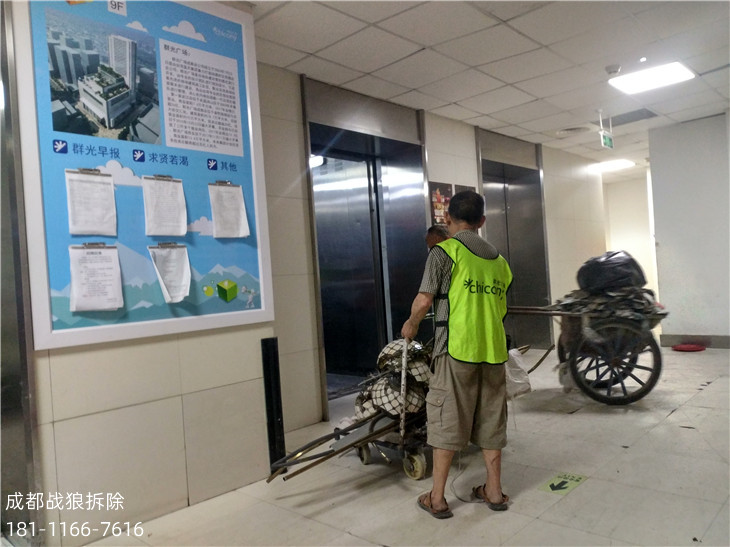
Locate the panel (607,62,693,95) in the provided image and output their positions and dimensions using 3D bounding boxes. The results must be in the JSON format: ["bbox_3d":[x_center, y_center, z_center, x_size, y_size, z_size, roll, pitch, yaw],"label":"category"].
[{"bbox_3d":[2.598,-1.781,5.162,0.600,0.060,0.600,-4,-1,43],"label":"panel"}]

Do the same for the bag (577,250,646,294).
[{"bbox_3d":[2.122,-0.010,4.900,0.570,0.380,0.490,-3,0,7],"label":"bag"}]

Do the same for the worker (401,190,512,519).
[{"bbox_3d":[0.482,0.358,2.874,0.500,1.550,0.430,-3,0,-20],"label":"worker"}]

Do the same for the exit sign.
[{"bbox_3d":[2.666,-1.453,6.238,0.030,0.170,0.360,-4,-1,43],"label":"exit sign"}]

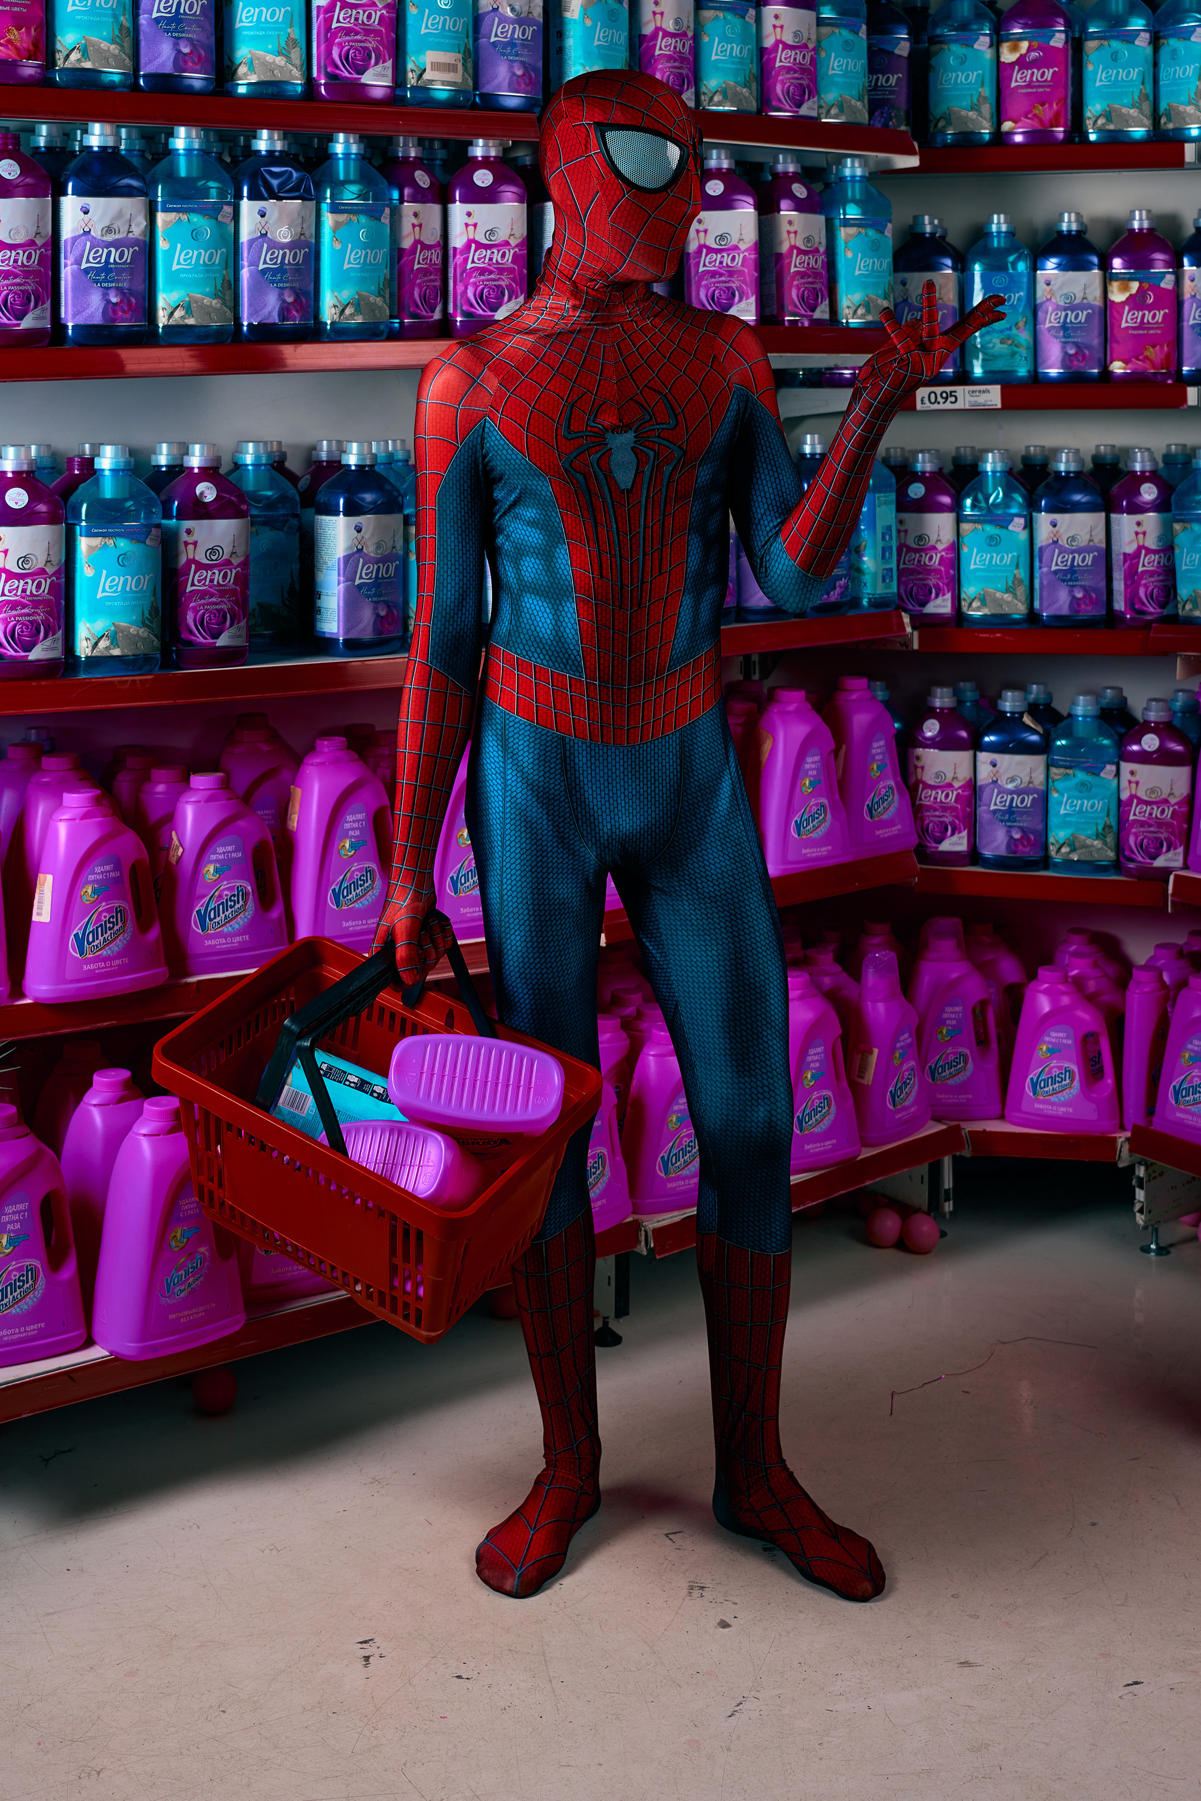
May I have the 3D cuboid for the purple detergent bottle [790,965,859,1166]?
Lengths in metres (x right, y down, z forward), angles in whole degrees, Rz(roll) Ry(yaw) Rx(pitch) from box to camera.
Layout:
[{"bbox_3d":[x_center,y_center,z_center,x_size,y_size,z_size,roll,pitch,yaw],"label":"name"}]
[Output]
[{"bbox_3d":[0.311,0.256,2.760,0.182,0.280,0.112,-5,10,-30],"label":"purple detergent bottle"}]

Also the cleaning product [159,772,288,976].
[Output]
[{"bbox_3d":[-0.507,-0.043,2.360,0.178,0.255,0.115,-7,15,-28],"label":"cleaning product"}]

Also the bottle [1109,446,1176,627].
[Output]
[{"bbox_3d":[0.930,-0.626,3.000,0.120,0.298,0.086,-4,14,-17],"label":"bottle"}]

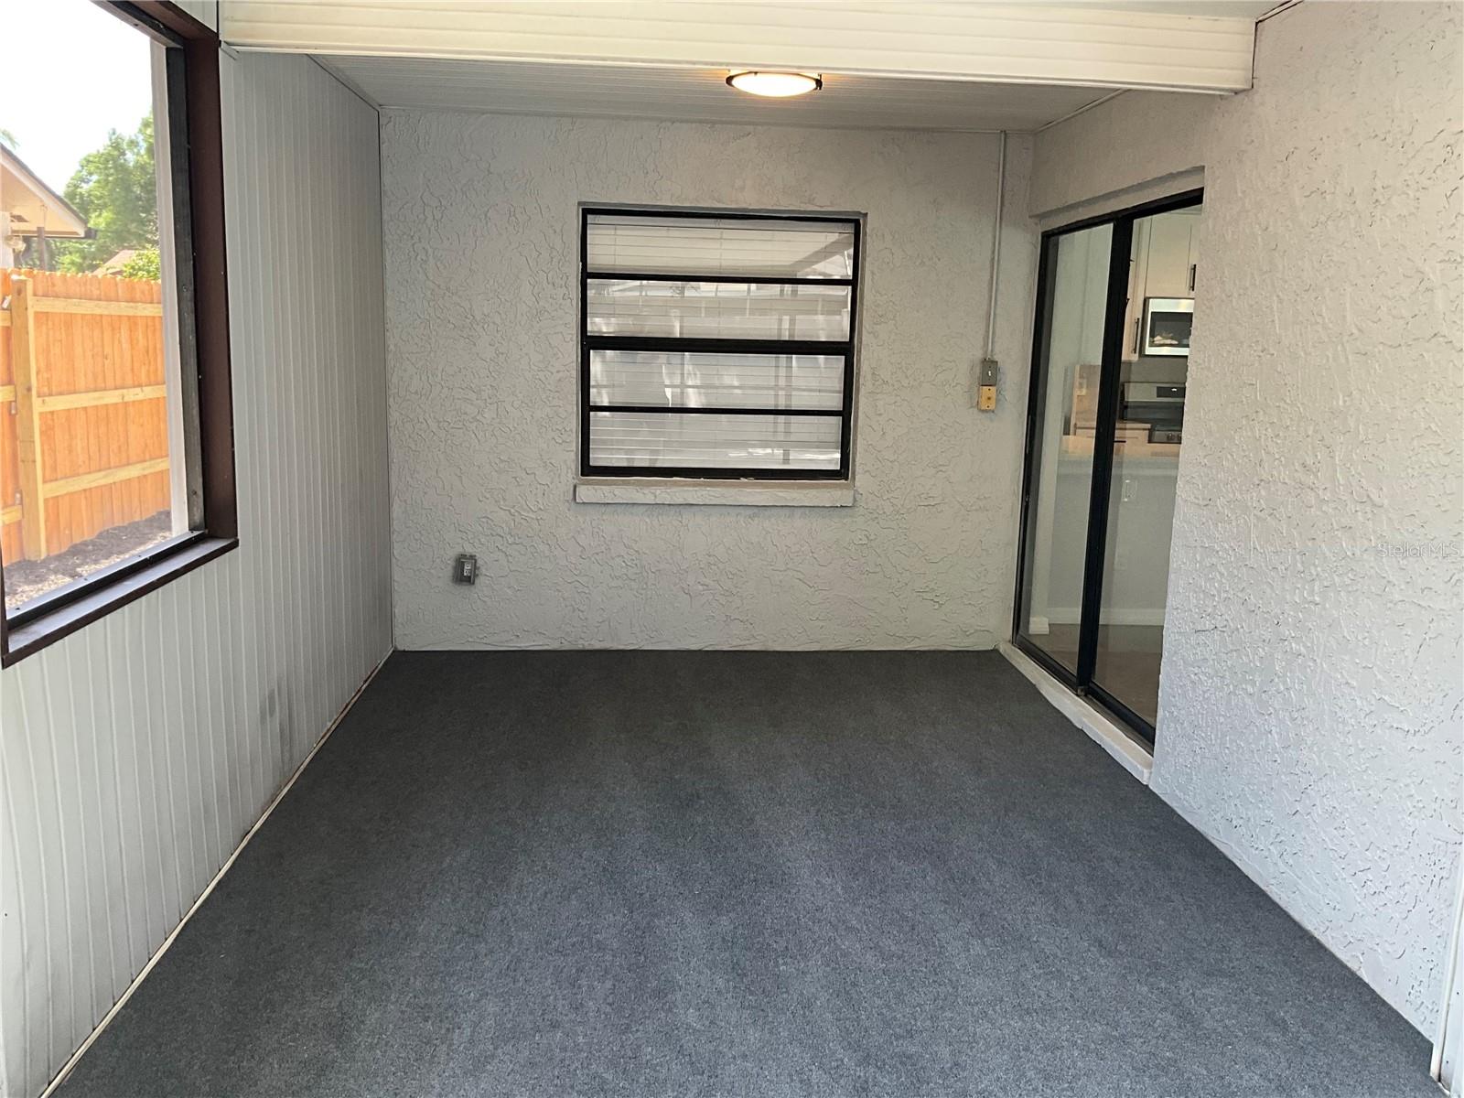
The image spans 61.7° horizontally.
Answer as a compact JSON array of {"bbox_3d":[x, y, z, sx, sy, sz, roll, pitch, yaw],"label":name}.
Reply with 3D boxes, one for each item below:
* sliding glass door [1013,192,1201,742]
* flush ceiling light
[{"bbox_3d":[1.577,-0.363,5.152,0.110,2.030,1.830,1,10,-4],"label":"sliding glass door"},{"bbox_3d":[0.153,-1.687,4.413,0.350,0.115,0.350,1,10,-4],"label":"flush ceiling light"}]

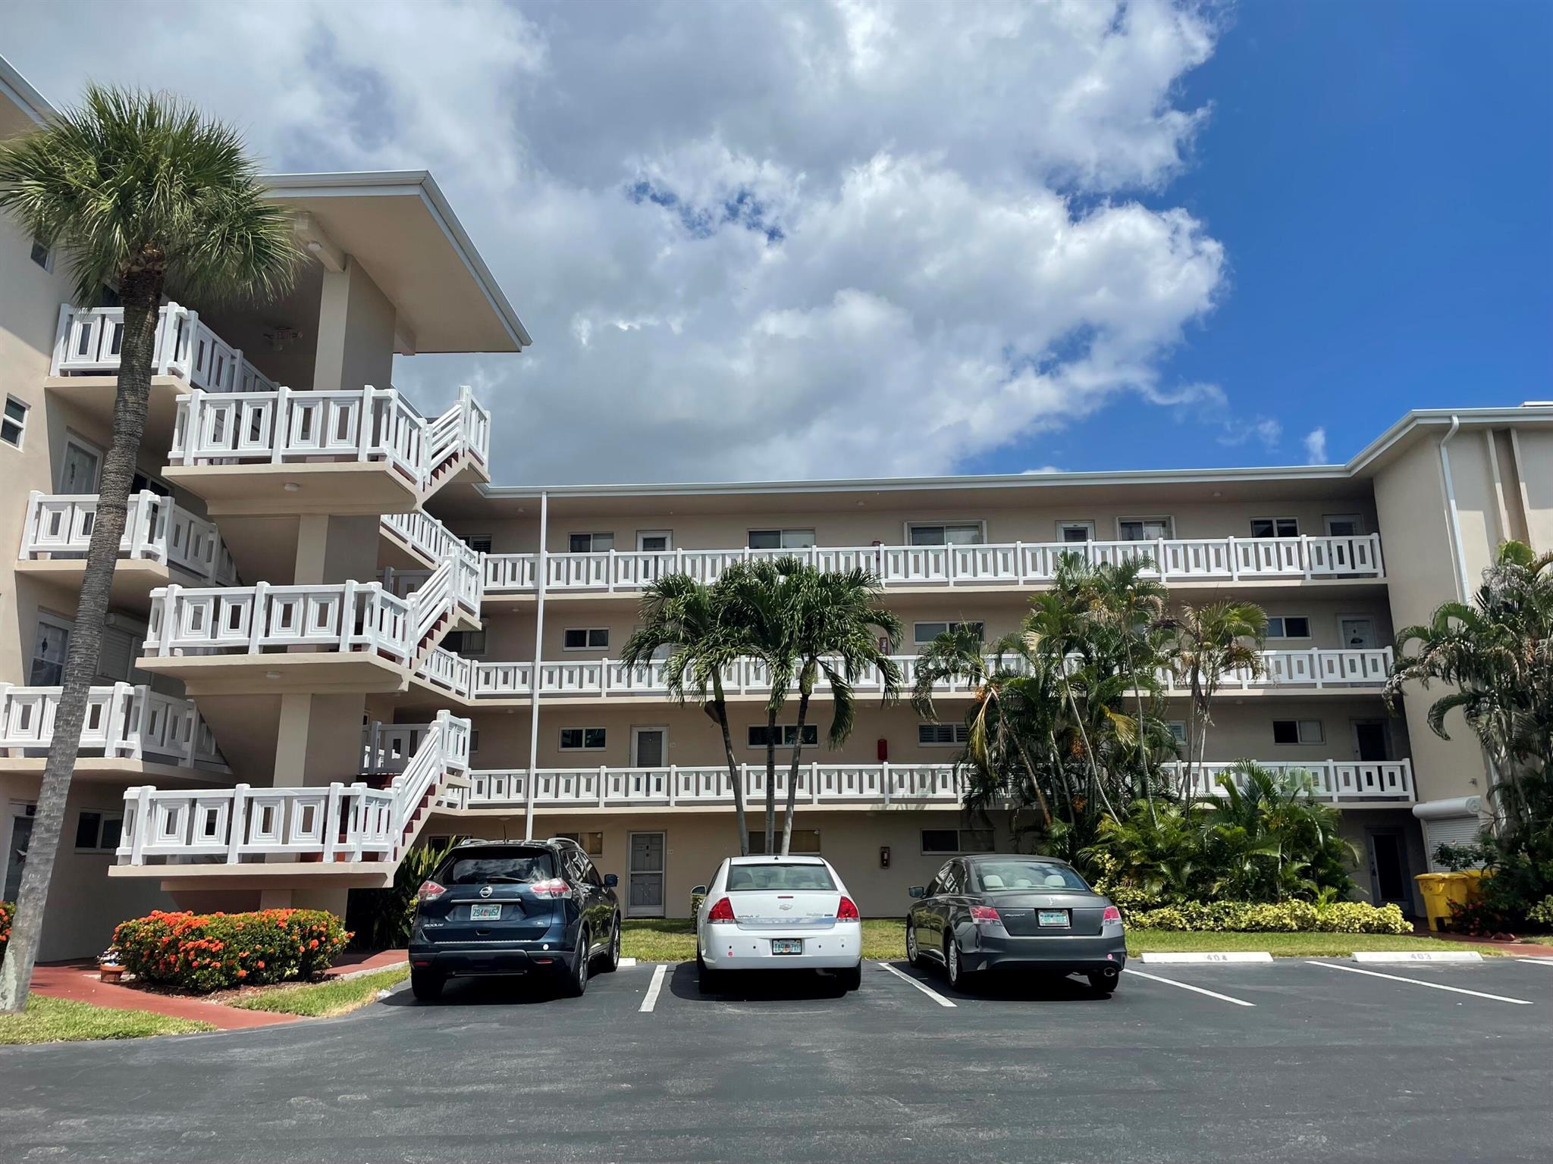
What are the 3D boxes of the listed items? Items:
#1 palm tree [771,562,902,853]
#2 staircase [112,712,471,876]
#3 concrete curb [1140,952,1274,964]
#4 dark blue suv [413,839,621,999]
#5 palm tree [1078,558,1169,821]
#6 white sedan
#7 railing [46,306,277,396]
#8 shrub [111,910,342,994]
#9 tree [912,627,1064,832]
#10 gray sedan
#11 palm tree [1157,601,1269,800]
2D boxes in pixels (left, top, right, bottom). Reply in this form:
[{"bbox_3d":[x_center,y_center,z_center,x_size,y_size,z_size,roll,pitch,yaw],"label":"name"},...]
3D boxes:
[{"bbox_3d":[1.220,3.190,22.977,2.600,7.050,2.600,0,-13,-3],"label":"palm tree"},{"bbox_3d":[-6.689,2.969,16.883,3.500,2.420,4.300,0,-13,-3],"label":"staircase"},{"bbox_3d":[5.997,5.250,16.286,1.798,0.130,0.160,-1,-14,3],"label":"concrete curb"},{"bbox_3d":[-3.041,4.053,14.362,1.840,1.700,4.640,0,-13,-1],"label":"dark blue suv"},{"bbox_3d":[7.813,3.349,25.502,2.078,8.010,2.200,-1,-14,3],"label":"palm tree"},{"bbox_3d":[-0.004,4.206,14.669,1.850,1.490,5.080,0,-13,-2],"label":"white sedan"},{"bbox_3d":[-9.258,-3.097,18.045,1.770,1.130,3.000,-1,-14,3],"label":"railing"},{"bbox_3d":[-6.759,4.447,14.372,2.750,0.900,1.650,0,-13,-3],"label":"shrub"},{"bbox_3d":[4.777,4.181,25.703,3.464,6.545,2.700,-1,-14,3],"label":"tree"},{"bbox_3d":[2.816,4.162,14.558,1.850,1.476,4.920,0,-13,-3],"label":"gray sedan"},{"bbox_3d":[9.667,3.806,25.262,2.415,6.977,2.300,-1,-14,3],"label":"palm tree"}]

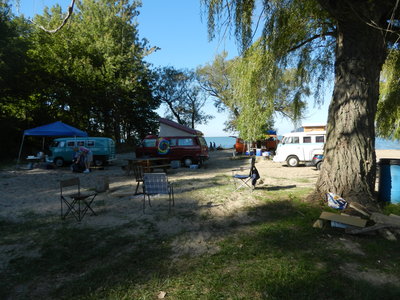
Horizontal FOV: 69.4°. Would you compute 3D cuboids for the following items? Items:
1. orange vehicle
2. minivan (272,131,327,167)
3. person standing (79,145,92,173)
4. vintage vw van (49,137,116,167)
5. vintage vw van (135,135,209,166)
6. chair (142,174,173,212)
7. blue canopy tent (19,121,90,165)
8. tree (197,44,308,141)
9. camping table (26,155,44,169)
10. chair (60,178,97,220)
[{"bbox_3d":[5.892,-0.539,29.756,4.500,1.950,1.750,-1,3,-10],"label":"orange vehicle"},{"bbox_3d":[6.612,-0.063,17.455,4.280,2.000,1.750,0,3,0],"label":"minivan"},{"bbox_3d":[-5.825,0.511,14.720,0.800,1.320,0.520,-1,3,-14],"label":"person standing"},{"bbox_3d":[-7.928,0.110,19.856,4.280,1.930,1.750,-1,3,-15],"label":"vintage vw van"},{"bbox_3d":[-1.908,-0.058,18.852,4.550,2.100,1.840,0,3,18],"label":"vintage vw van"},{"bbox_3d":[-0.873,0.891,6.231,0.580,0.830,0.630,0,3,3],"label":"chair"},{"bbox_3d":[-8.361,-0.259,17.137,3.100,2.800,3.100,-1,3,-9],"label":"blue canopy tent"},{"bbox_3d":[5.158,-4.768,28.762,10.300,10.500,8.500,0,3,0],"label":"tree"},{"bbox_3d":[-9.453,0.816,16.584,0.950,0.700,0.620,-1,3,-12],"label":"camping table"},{"bbox_3d":[-2.403,0.934,5.762,0.550,0.810,0.520,1,3,22],"label":"chair"}]

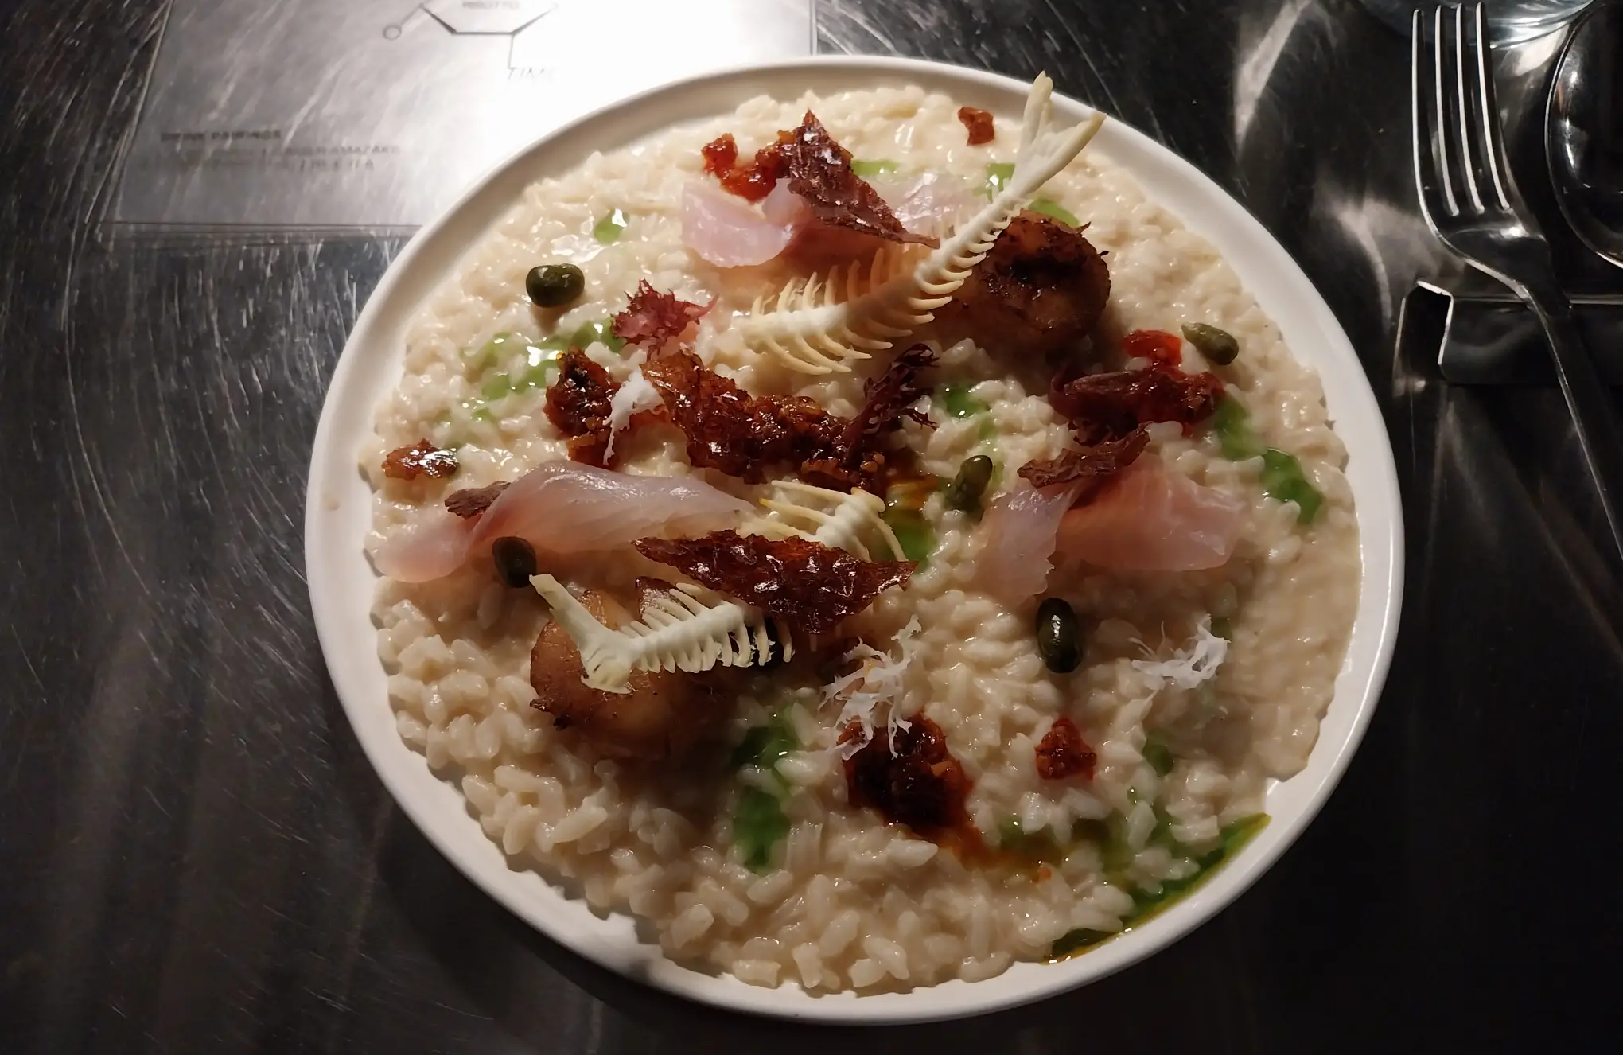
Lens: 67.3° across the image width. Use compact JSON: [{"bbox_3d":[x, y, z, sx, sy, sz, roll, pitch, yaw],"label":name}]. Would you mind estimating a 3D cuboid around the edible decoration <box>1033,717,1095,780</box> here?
[{"bbox_3d":[0.050,0.043,0.240,0.012,0.006,0.011,1,63,-1],"label":"edible decoration"}]

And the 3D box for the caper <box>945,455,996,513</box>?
[{"bbox_3d":[0.034,-0.009,0.265,0.007,0.008,0.013,23,65,10],"label":"caper"}]

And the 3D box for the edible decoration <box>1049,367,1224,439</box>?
[{"bbox_3d":[0.073,-0.028,0.274,0.038,0.011,0.014,1,63,-1],"label":"edible decoration"}]

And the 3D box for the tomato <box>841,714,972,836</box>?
[{"bbox_3d":[0.016,0.042,0.208,0.022,0.008,0.021,3,63,0],"label":"tomato"}]

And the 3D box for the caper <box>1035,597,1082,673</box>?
[{"bbox_3d":[0.044,0.019,0.219,0.008,0.008,0.014,-4,63,-3],"label":"caper"}]

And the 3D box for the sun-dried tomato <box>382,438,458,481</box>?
[{"bbox_3d":[-0.076,-0.013,0.236,0.014,0.005,0.009,-4,63,-3],"label":"sun-dried tomato"}]

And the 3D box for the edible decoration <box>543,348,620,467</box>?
[{"bbox_3d":[-0.051,-0.026,0.270,0.017,0.011,0.026,-2,63,-2],"label":"edible decoration"}]

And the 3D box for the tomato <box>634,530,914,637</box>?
[{"bbox_3d":[-0.006,0.010,0.213,0.049,0.008,0.018,5,63,1],"label":"tomato"}]

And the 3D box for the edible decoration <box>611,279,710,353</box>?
[{"bbox_3d":[-0.035,-0.049,0.282,0.022,0.008,0.017,1,63,-1],"label":"edible decoration"}]

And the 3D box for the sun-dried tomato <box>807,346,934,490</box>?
[{"bbox_3d":[0.013,-0.024,0.270,0.019,0.014,0.036,28,66,12],"label":"sun-dried tomato"}]

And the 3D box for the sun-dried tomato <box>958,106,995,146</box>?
[{"bbox_3d":[0.038,-0.092,0.279,0.008,0.004,0.011,9,63,3],"label":"sun-dried tomato"}]

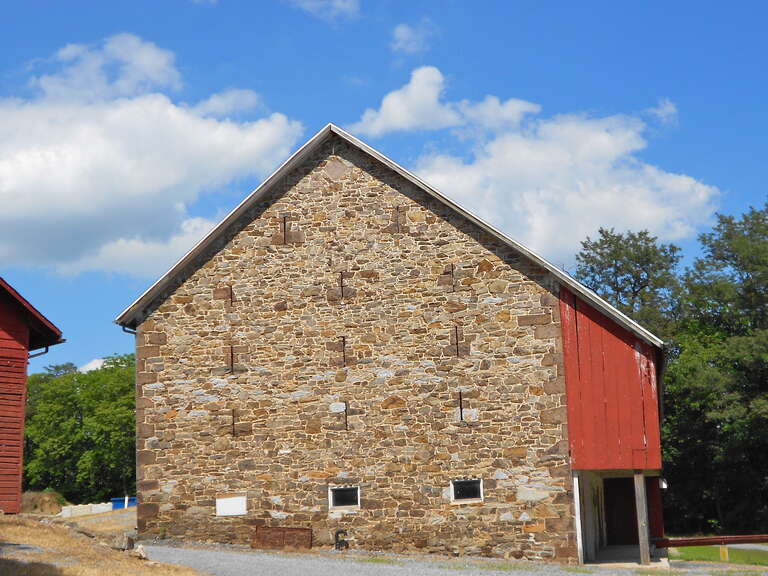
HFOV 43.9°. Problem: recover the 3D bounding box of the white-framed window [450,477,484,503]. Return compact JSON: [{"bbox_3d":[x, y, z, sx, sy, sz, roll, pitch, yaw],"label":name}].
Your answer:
[{"bbox_3d":[2.001,4.894,22.999,0.780,0.580,0.130,-4,-11,4],"label":"white-framed window"}]

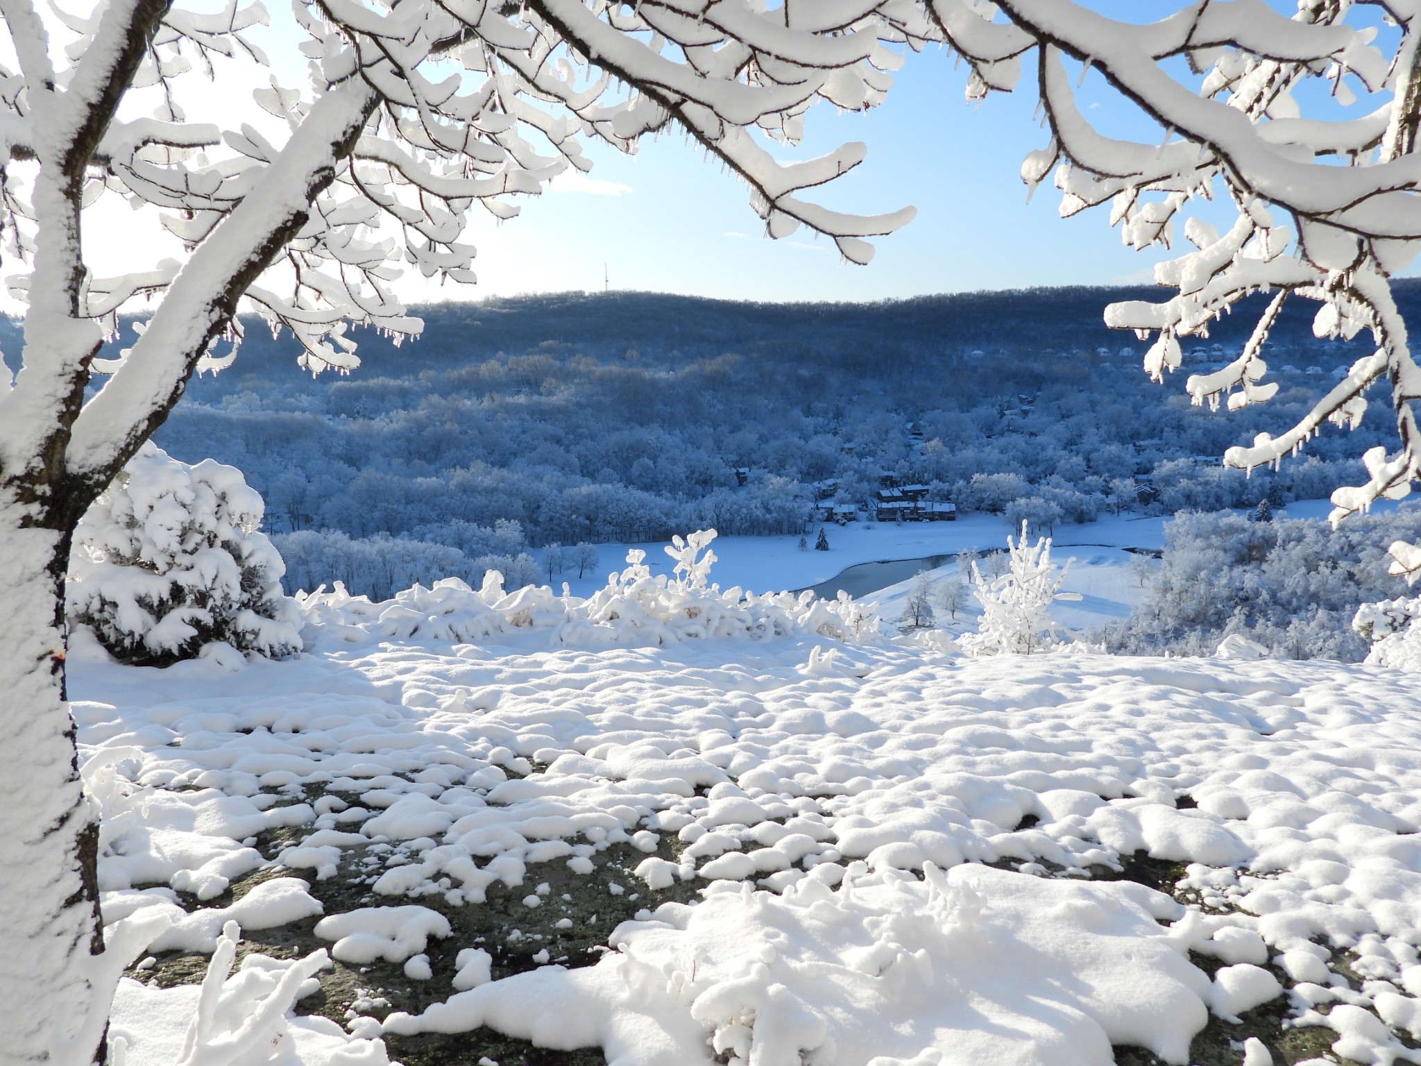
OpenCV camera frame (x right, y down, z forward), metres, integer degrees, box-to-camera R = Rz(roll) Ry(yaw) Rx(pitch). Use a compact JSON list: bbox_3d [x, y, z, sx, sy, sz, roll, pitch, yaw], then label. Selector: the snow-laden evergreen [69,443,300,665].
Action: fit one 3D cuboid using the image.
[{"bbox_3d":[-2.848,0.092,5.280,1.190,1.140,1.130,-6,13,-28],"label":"snow-laden evergreen"}]

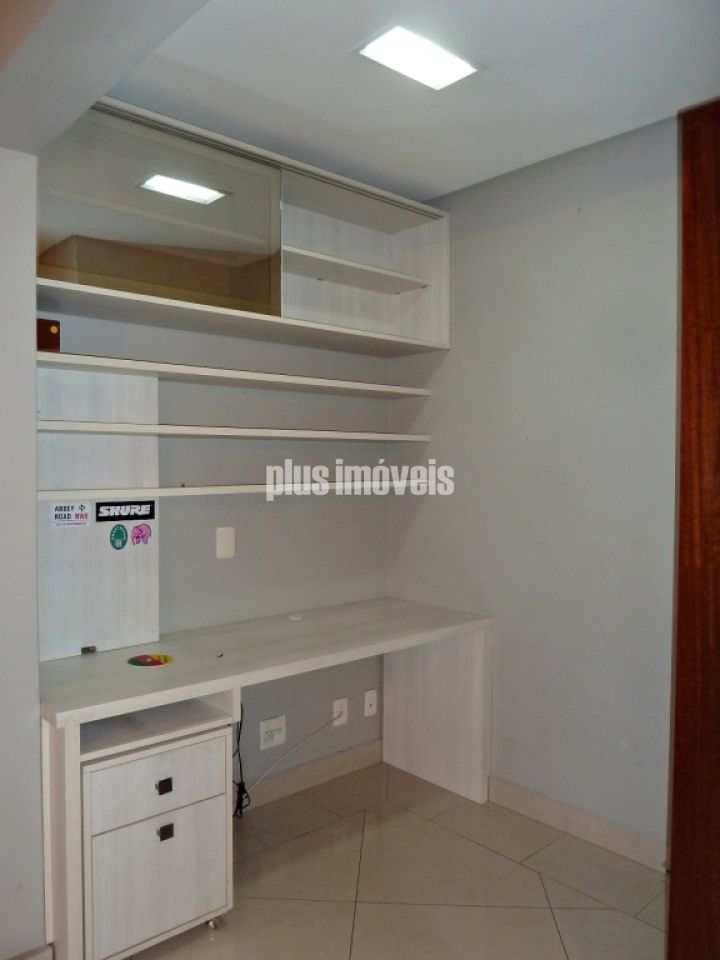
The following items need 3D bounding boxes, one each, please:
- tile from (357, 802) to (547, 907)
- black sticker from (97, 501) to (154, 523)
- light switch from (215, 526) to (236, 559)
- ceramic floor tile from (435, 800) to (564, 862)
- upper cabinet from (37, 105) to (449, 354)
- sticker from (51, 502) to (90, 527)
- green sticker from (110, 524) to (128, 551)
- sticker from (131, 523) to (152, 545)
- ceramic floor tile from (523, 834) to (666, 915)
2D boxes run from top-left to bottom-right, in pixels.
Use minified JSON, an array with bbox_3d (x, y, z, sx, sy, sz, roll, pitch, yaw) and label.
[{"bbox_3d":[0.302,1.321,2.457,0.600,0.010,0.600,0,1,3],"label":"tile"},{"bbox_3d":[-0.782,0.105,2.325,0.201,0.064,0.004,-1,2,-41],"label":"black sticker"},{"bbox_3d":[-0.507,0.240,2.636,0.083,0.118,0.010,-1,2,-41],"label":"light switch"},{"bbox_3d":[0.517,1.317,2.630,0.298,0.010,0.398,-1,2,-44],"label":"ceramic floor tile"},{"bbox_3d":[-0.365,-0.827,2.512,1.660,0.570,0.340,-1,2,-41],"label":"upper cabinet"},{"bbox_3d":[-0.918,0.109,2.208,0.121,0.075,0.004,-1,2,-41],"label":"sticker"},{"bbox_3d":[-0.801,0.191,2.311,0.061,0.086,0.004,-1,2,-41],"label":"green sticker"},{"bbox_3d":[-0.743,0.186,2.361,0.073,0.072,0.004,-1,2,-41],"label":"sticker"},{"bbox_3d":[0.792,1.312,2.321,0.292,0.010,0.403,0,0,-44],"label":"ceramic floor tile"}]

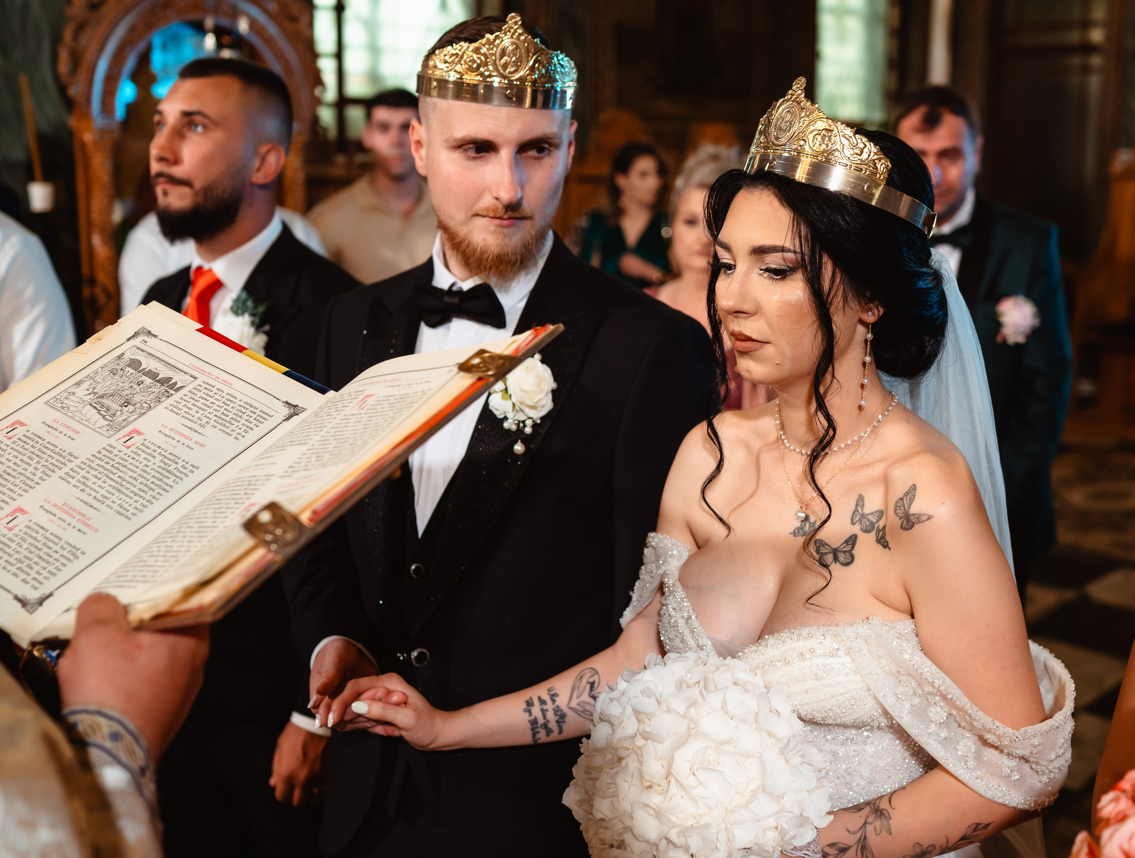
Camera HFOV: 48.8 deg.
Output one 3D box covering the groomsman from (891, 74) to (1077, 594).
[{"bbox_3d":[0.726,0.208,2.581,0.520,1.770,0.320,3,11,15],"label":"groomsman"}]

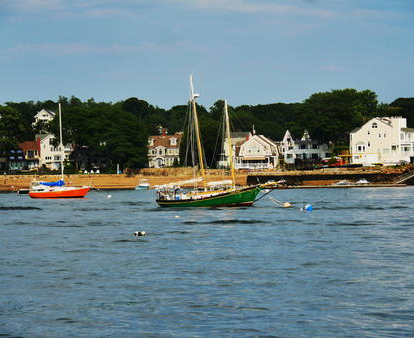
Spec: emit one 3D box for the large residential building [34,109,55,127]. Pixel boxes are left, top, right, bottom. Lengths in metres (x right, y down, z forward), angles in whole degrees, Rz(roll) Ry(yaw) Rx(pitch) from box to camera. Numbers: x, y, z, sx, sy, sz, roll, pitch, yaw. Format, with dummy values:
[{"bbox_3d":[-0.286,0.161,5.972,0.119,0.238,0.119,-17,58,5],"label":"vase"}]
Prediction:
[{"bbox_3d":[-63.326,-19.539,810.000,7.800,8.400,9.600,-1,0,16],"label":"large residential building"}]

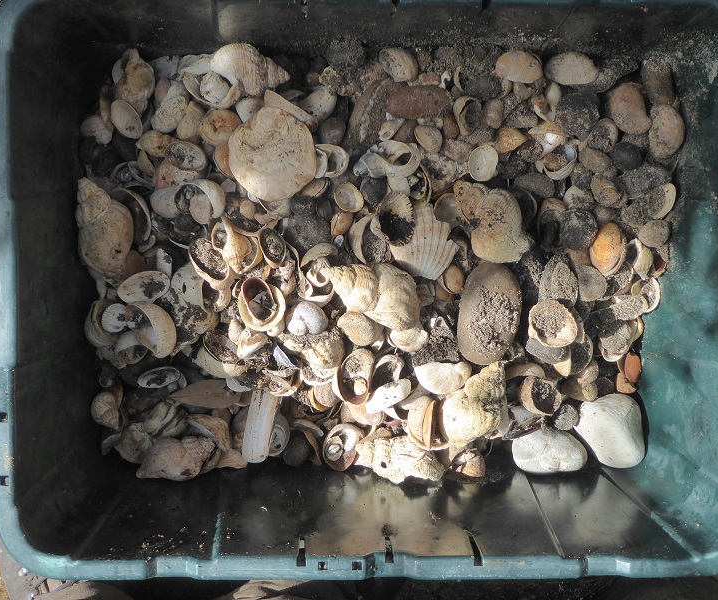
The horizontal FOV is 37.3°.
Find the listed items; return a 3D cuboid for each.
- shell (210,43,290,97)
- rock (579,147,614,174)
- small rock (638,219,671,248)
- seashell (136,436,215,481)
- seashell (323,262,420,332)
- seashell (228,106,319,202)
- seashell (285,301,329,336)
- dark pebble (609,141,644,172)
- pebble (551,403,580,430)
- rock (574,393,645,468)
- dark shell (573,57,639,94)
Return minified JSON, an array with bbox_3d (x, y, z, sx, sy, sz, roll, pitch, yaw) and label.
[{"bbox_3d":[-0.097,-0.205,0.945,0.073,0.042,0.044,12,93,-2],"label":"shell"},{"bbox_3d":[0.195,-0.115,0.872,0.030,0.019,0.020,30,94,-5],"label":"rock"},{"bbox_3d":[0.244,-0.056,0.875,0.026,0.019,0.021,15,94,-3],"label":"small rock"},{"bbox_3d":[-0.166,0.144,0.960,0.076,0.037,0.038,-23,93,0],"label":"seashell"},{"bbox_3d":[0.011,-0.002,0.930,0.091,0.050,0.052,33,92,-3],"label":"seashell"},{"bbox_3d":[-0.066,-0.116,0.840,0.068,0.028,0.073,-6,95,-1],"label":"seashell"},{"bbox_3d":[-0.042,0.016,0.850,0.033,0.024,0.028,14,94,-3],"label":"seashell"},{"bbox_3d":[0.220,-0.118,0.874,0.028,0.021,0.023,20,95,-4],"label":"dark pebble"},{"bbox_3d":[0.175,0.100,0.904,0.021,0.018,0.022,-30,97,1],"label":"pebble"},{"bbox_3d":[0.216,0.109,0.895,0.053,0.036,0.069,-37,95,2],"label":"rock"},{"bbox_3d":[0.202,-0.183,0.868,0.056,0.021,0.022,-24,97,0],"label":"dark shell"}]

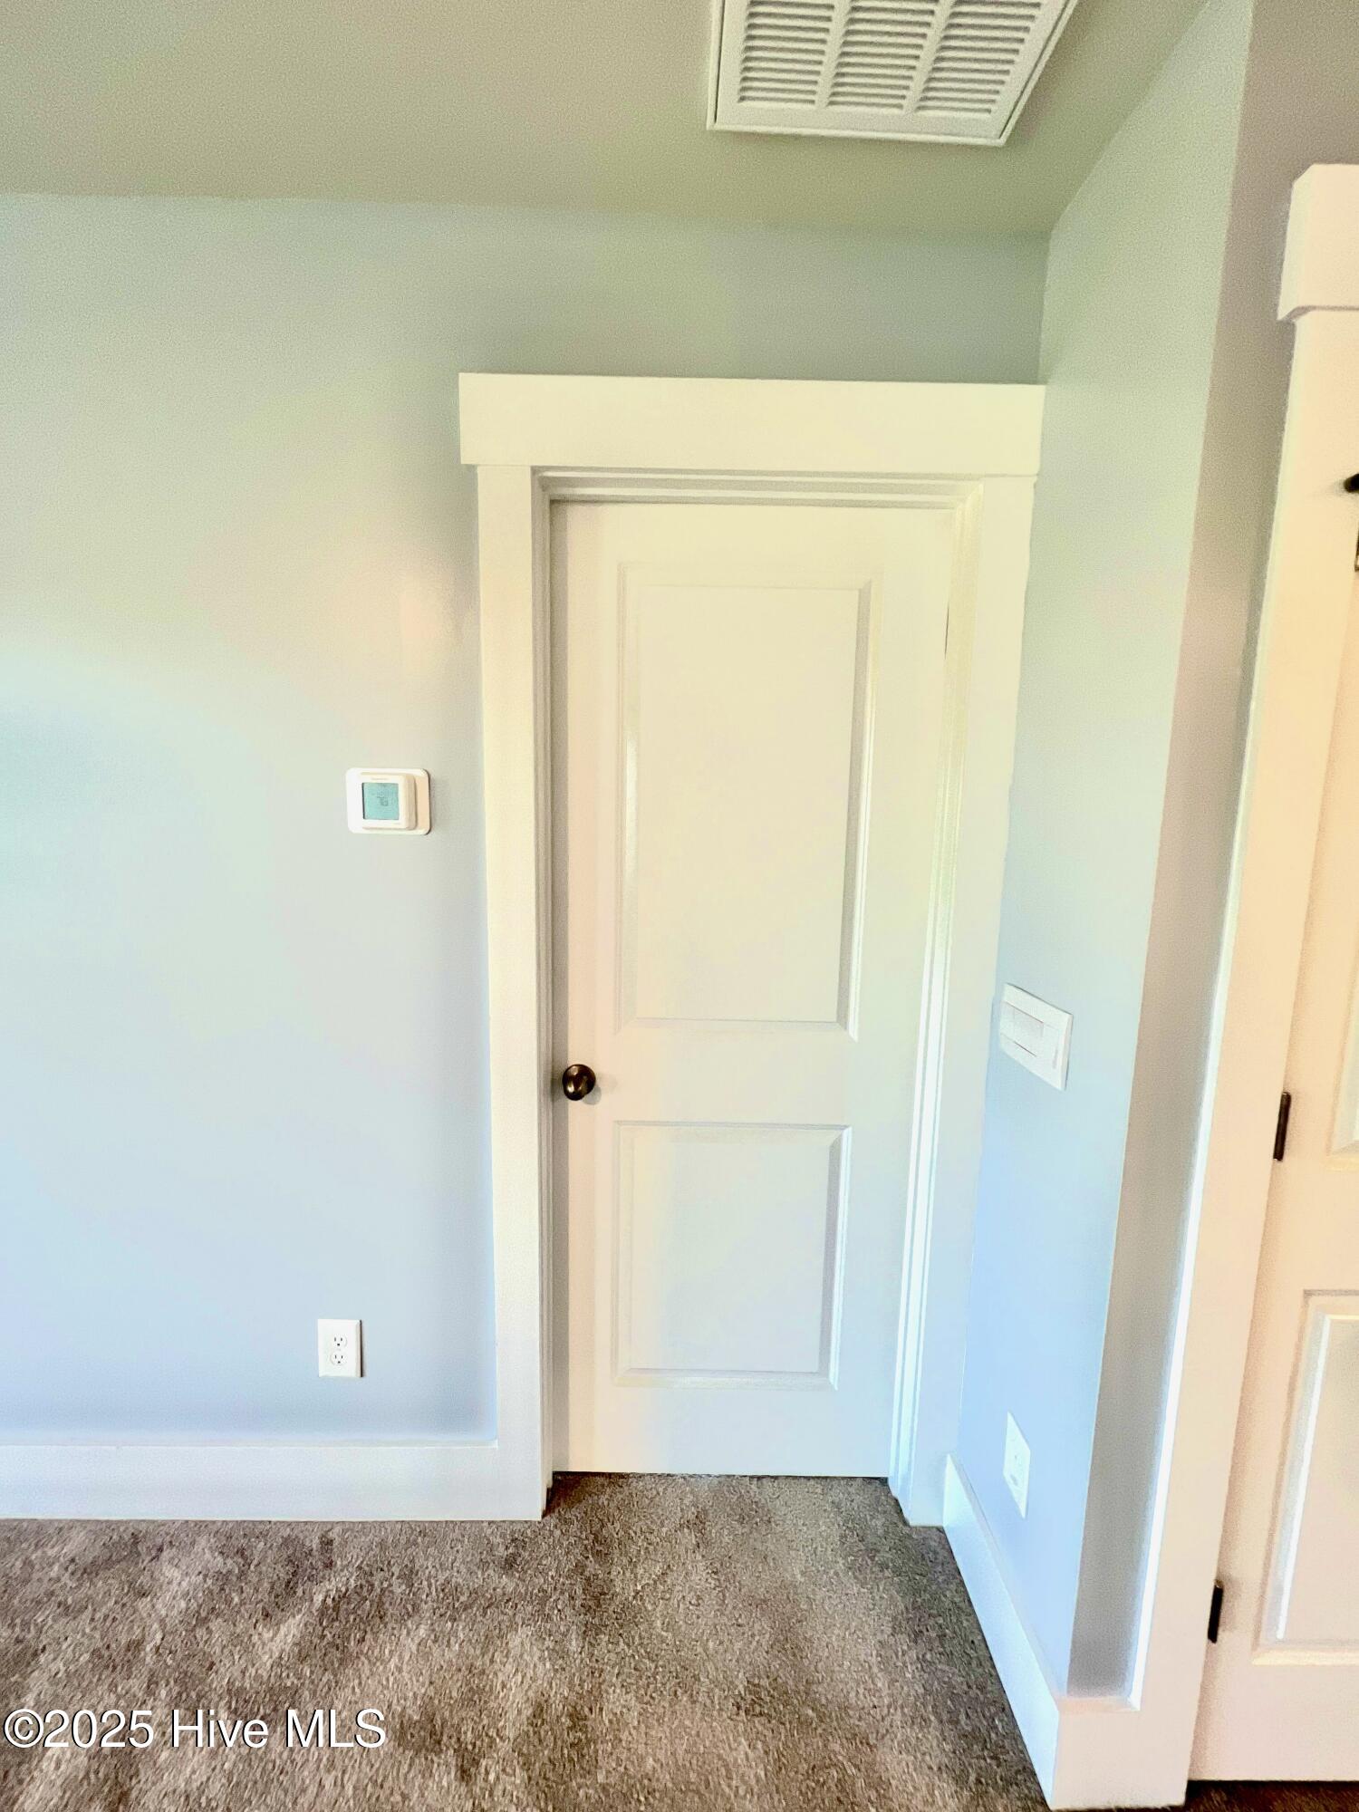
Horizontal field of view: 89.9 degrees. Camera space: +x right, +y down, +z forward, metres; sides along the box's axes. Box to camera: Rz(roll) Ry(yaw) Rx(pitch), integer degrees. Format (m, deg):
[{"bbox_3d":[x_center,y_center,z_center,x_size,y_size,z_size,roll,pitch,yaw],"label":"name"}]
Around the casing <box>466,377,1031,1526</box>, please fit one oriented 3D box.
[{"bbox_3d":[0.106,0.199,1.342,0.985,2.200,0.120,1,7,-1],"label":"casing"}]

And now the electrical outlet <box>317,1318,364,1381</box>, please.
[{"bbox_3d":[-0.686,0.893,1.376,0.082,0.126,0.012,1,7,-1],"label":"electrical outlet"}]

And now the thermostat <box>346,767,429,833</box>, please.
[{"bbox_3d":[-0.527,-0.188,1.224,0.149,0.119,0.035,1,7,-1],"label":"thermostat"}]

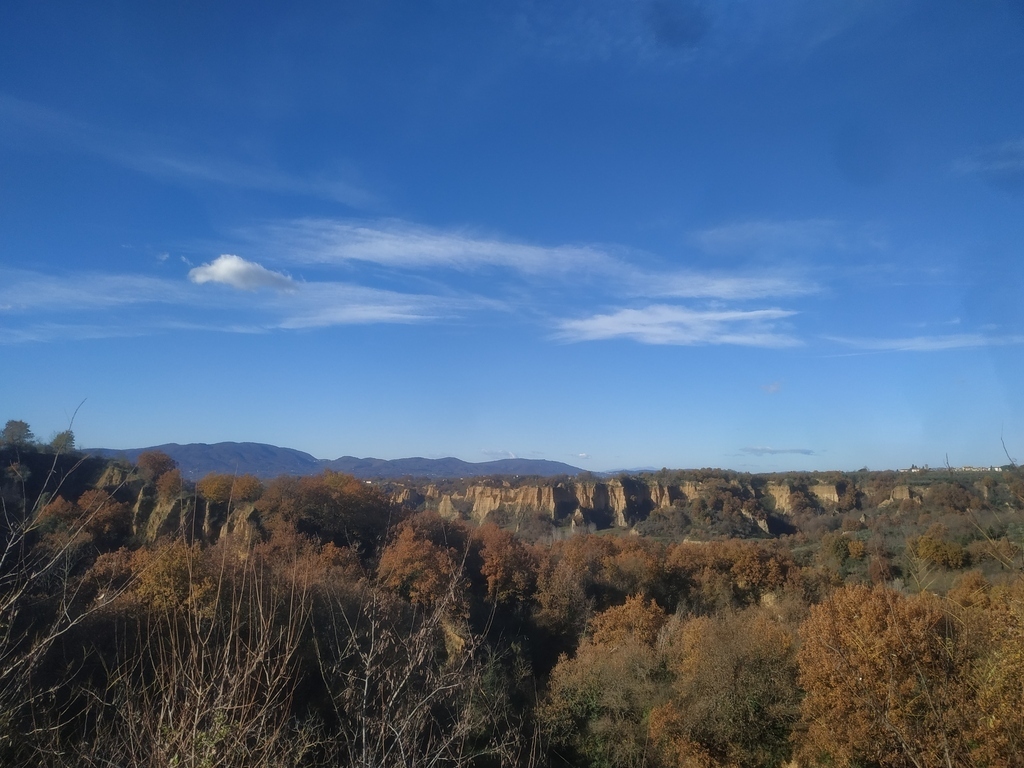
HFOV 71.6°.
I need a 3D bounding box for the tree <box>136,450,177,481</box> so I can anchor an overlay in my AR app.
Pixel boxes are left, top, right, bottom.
[{"bbox_3d":[-65.090,15.170,129.970,7.100,5.990,6.750,0,-7,0],"label":"tree"}]

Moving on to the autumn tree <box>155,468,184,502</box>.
[{"bbox_3d":[-58.850,17.590,121.980,5.000,6.140,4.750,0,-7,0],"label":"autumn tree"}]

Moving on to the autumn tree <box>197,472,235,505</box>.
[{"bbox_3d":[-49.280,17.680,117.980,6.130,5.950,5.820,0,-7,0],"label":"autumn tree"}]

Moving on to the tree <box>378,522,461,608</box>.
[{"bbox_3d":[-9.220,18.290,69.950,8.030,8.880,7.630,0,-7,0],"label":"tree"}]

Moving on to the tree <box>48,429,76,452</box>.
[{"bbox_3d":[-104.690,13.380,164.970,5.860,6.080,5.570,0,-7,0],"label":"tree"}]

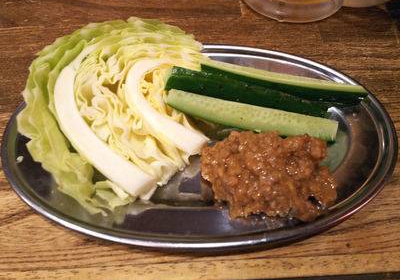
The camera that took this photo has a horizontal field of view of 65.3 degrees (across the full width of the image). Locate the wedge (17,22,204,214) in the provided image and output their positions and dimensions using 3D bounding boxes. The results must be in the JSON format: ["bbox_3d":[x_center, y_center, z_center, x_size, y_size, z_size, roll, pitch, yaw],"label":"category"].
[{"bbox_3d":[-0.044,-0.024,0.173,0.100,0.052,0.096,37,59,27],"label":"wedge"}]

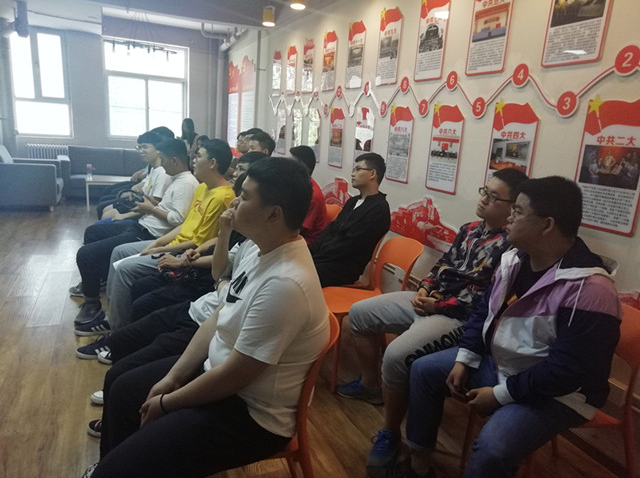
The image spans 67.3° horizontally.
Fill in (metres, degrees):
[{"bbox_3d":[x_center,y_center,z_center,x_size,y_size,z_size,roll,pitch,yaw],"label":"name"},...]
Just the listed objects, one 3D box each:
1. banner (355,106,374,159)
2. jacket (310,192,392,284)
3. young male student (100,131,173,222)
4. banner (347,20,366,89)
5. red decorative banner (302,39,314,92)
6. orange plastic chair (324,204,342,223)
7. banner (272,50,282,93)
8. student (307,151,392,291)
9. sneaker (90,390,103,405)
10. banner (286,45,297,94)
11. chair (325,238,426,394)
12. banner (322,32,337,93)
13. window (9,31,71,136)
[{"bbox_3d":[0.374,-0.866,4.188,0.030,0.570,0.310,-2,14,-23],"label":"banner"},{"bbox_3d":[0.193,-0.054,3.213,0.551,0.571,0.500,-2,14,-22],"label":"jacket"},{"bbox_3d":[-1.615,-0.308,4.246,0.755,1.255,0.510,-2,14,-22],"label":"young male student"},{"bbox_3d":[0.307,-1.649,4.293,0.030,0.570,0.310,-2,14,-23],"label":"banner"},{"bbox_3d":[-0.135,-1.919,5.330,0.030,0.570,0.310,-2,14,-23],"label":"red decorative banner"},{"bbox_3d":[-0.116,0.126,3.846,0.505,0.798,0.444,1,13,-13],"label":"orange plastic chair"},{"bbox_3d":[-0.587,-2.215,6.443,0.020,0.561,0.316,-2,14,-22],"label":"banner"},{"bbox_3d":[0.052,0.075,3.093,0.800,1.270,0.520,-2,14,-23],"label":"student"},{"bbox_3d":[-1.010,0.750,2.445,0.285,0.110,0.105,-2,14,-23],"label":"sneaker"},{"bbox_3d":[-0.356,-2.054,5.848,0.030,0.570,0.310,-2,14,-23],"label":"banner"},{"bbox_3d":[0.281,0.409,2.729,0.505,0.798,0.444,3,13,-6],"label":"chair"},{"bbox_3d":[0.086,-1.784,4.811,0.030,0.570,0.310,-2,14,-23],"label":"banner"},{"bbox_3d":[-4.751,-2.612,8.194,0.884,1.732,0.122,-2,14,-22],"label":"window"}]

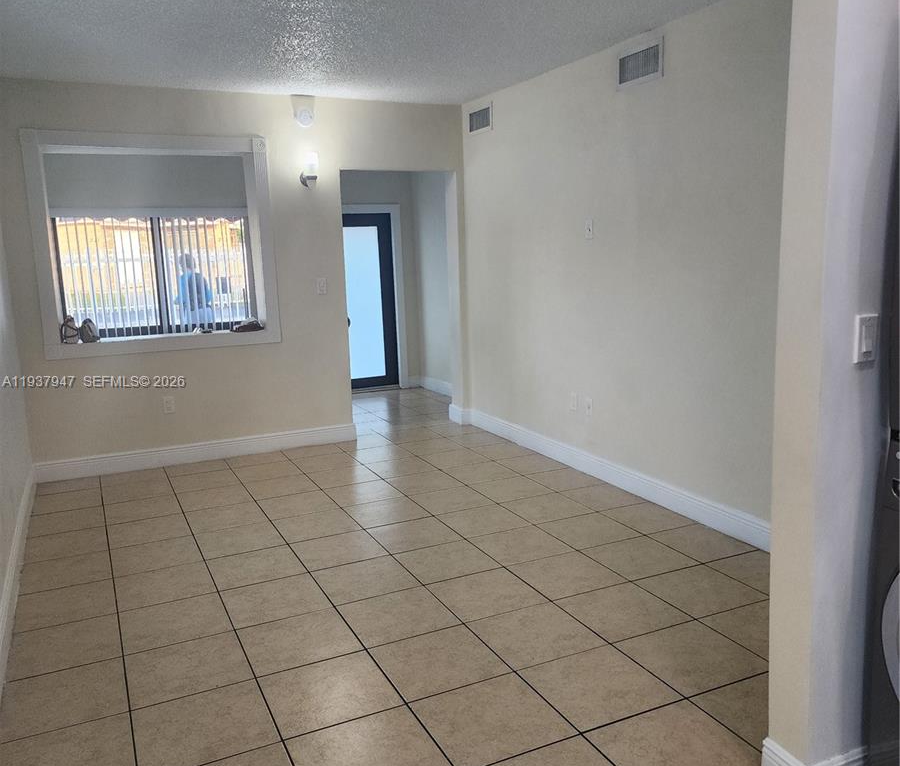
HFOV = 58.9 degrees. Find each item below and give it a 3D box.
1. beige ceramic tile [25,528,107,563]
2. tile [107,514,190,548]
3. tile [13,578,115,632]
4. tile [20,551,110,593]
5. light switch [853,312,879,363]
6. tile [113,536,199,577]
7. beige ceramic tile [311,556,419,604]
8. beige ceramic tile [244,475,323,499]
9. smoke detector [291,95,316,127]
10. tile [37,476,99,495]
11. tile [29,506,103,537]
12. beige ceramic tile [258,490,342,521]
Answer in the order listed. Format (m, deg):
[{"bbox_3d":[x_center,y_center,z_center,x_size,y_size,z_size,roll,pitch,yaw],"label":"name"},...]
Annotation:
[{"bbox_3d":[-2.080,0.881,4.324,0.417,0.010,0.414,-7,11,-24],"label":"beige ceramic tile"},{"bbox_3d":[-1.698,0.836,4.498,0.417,0.010,0.414,-7,11,-24],"label":"tile"},{"bbox_3d":[-1.736,1.009,3.618,0.411,0.010,0.420,-7,11,-24],"label":"tile"},{"bbox_3d":[-1.916,0.951,3.998,0.411,0.010,0.420,-7,11,-24],"label":"tile"},{"bbox_3d":[0.977,-0.103,1.870,0.071,0.115,0.014,-6,11,-21],"label":"light switch"},{"bbox_3d":[-1.535,0.906,4.171,0.420,0.010,0.420,-7,11,-24],"label":"tile"},{"bbox_3d":[-0.385,0.890,3.593,0.403,0.010,0.398,-7,11,-24],"label":"beige ceramic tile"},{"bbox_3d":[-1.079,0.672,5.086,0.406,0.010,0.406,-7,11,-24],"label":"beige ceramic tile"},{"bbox_3d":[-1.026,-1.879,5.644,0.145,0.145,0.050,-7,11,-24],"label":"smoke detector"},{"bbox_3d":[-2.487,0.679,5.204,0.388,0.010,0.322,-7,11,-24],"label":"tile"},{"bbox_3d":[-2.171,0.792,4.534,0.391,0.010,0.398,-7,11,-24],"label":"tile"},{"bbox_3d":[-0.934,0.746,4.846,0.417,0.010,0.414,-7,11,-24],"label":"beige ceramic tile"}]

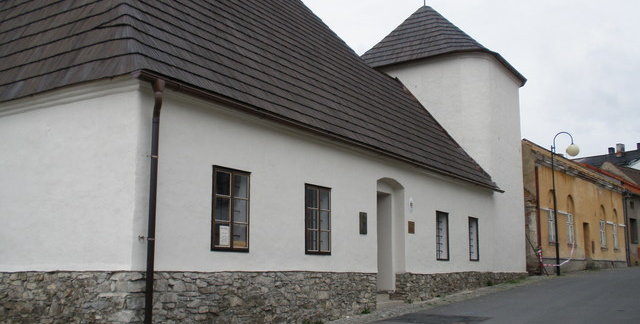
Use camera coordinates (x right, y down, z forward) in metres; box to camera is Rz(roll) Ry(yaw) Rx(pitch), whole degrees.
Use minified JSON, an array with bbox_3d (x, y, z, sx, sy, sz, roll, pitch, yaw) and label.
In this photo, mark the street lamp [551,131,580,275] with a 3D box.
[{"bbox_3d":[9.149,1.482,25.201,1.030,5.329,0.480,-5,-10,30],"label":"street lamp"}]

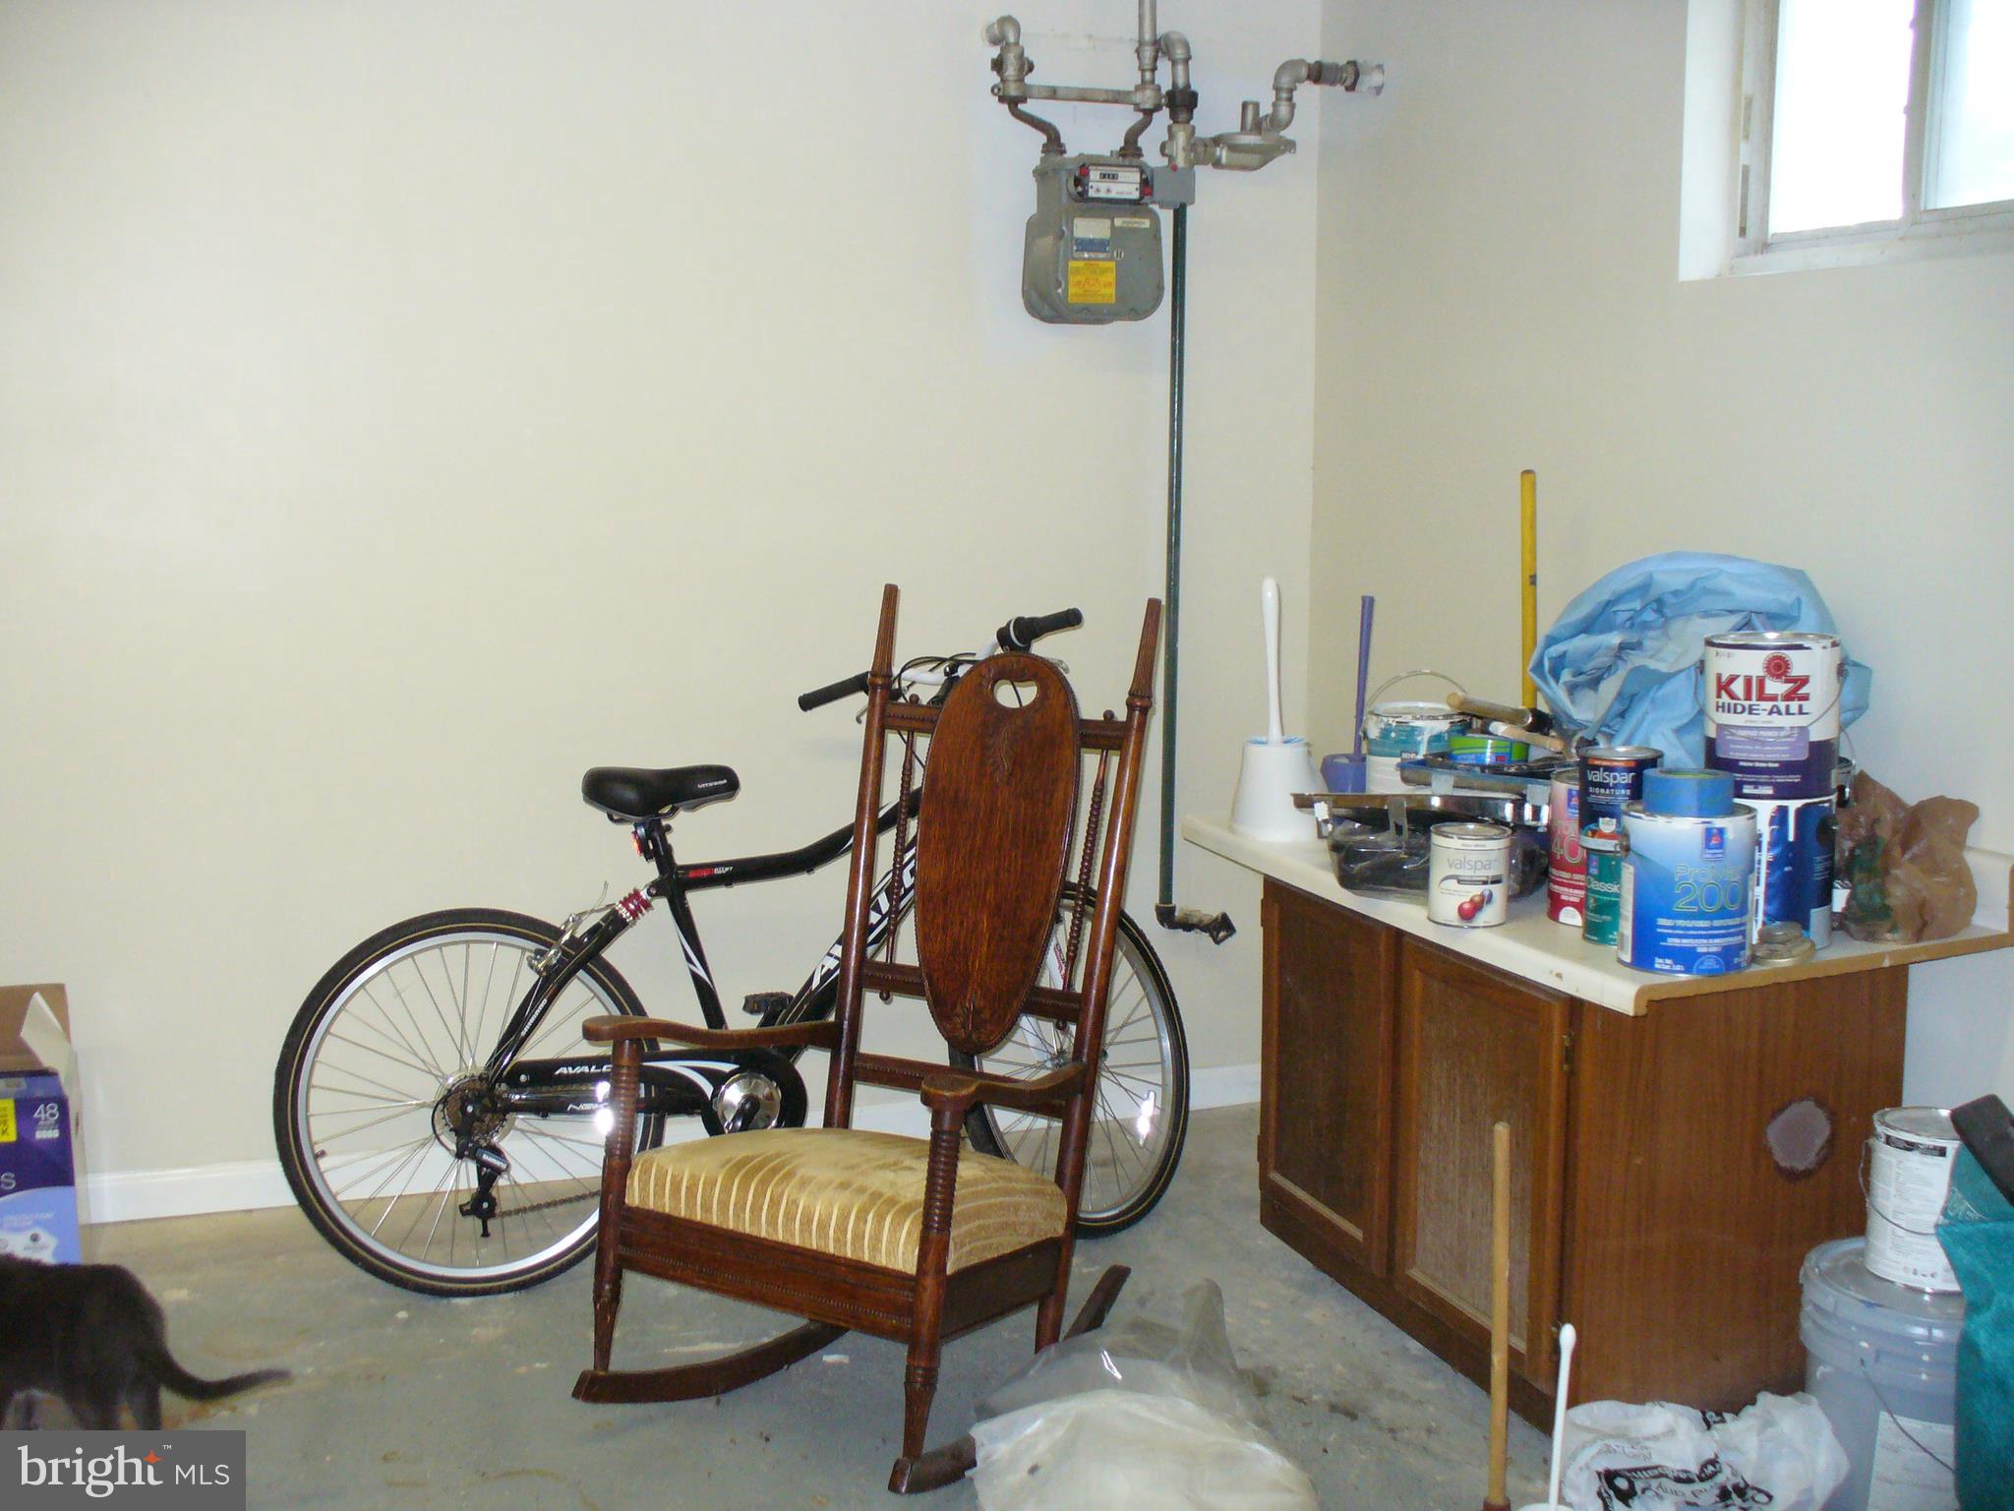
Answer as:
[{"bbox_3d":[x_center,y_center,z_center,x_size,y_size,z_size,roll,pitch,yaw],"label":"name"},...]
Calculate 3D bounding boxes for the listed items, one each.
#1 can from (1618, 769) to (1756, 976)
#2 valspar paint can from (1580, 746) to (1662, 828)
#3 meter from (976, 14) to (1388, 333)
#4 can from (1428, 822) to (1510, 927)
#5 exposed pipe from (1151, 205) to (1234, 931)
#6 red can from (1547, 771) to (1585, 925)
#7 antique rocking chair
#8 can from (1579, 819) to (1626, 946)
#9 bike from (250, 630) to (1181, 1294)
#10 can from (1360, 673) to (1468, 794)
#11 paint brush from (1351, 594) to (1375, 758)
[{"bbox_3d":[0.880,0.161,2.781,0.168,0.215,0.168,3,9,18],"label":"can"},{"bbox_3d":[0.826,0.055,2.890,0.109,0.125,0.109,2,9,16],"label":"valspar paint can"},{"bbox_3d":[0.348,-1.144,4.273,0.740,0.580,0.300,-3,9,-18],"label":"meter"},{"bbox_3d":[0.644,0.167,2.998,0.108,0.126,0.108,2,7,12],"label":"can"},{"bbox_3d":[0.365,-0.338,4.031,0.146,1.362,0.120,-3,8,-19],"label":"exposed pipe"},{"bbox_3d":[0.845,0.137,3.003,0.166,0.192,0.166,2,8,16],"label":"red can"},{"bbox_3d":[-0.168,0.322,3.027,0.580,1.090,0.730,4,9,31],"label":"antique rocking chair"},{"bbox_3d":[0.836,0.187,2.915,0.109,0.125,0.109,2,9,16],"label":"can"},{"bbox_3d":[-0.434,0.316,3.838,1.680,1.180,0.580,-2,9,-13],"label":"bike"},{"bbox_3d":[0.645,-0.001,3.369,0.172,0.236,0.168,1,7,11],"label":"can"},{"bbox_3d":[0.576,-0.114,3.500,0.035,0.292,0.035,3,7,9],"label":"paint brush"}]

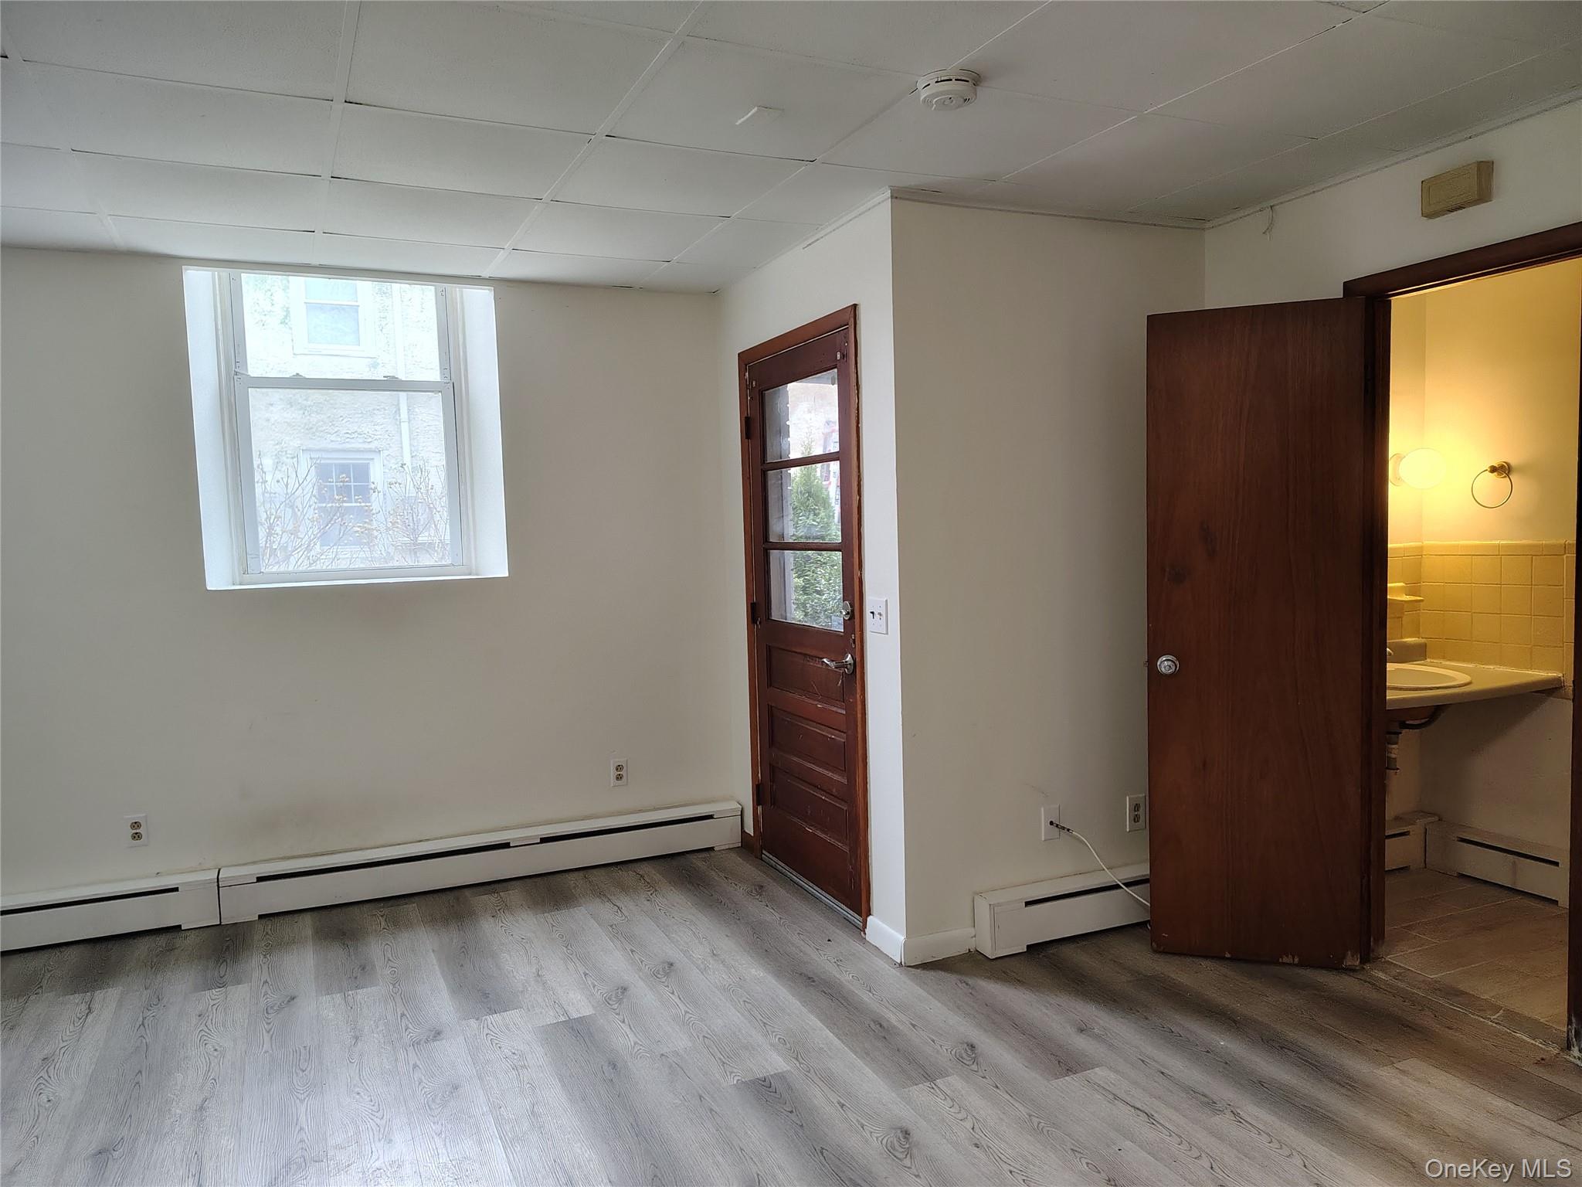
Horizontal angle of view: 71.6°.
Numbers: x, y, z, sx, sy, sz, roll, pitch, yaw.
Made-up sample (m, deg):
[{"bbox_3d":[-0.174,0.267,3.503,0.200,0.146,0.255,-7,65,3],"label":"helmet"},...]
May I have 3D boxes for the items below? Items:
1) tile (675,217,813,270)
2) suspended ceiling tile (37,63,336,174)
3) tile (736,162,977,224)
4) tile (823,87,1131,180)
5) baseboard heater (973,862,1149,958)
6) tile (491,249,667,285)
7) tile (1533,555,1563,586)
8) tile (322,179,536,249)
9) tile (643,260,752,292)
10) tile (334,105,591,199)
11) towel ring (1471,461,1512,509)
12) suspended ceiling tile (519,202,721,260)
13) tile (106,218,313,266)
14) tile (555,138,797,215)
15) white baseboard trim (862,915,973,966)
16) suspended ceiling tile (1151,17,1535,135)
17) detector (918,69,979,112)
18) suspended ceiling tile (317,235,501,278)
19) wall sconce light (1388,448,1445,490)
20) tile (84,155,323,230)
[{"bbox_3d":[-0.161,-1.248,3.904,0.332,0.020,0.598,-3,4,-25],"label":"tile"},{"bbox_3d":[-1.439,-1.135,2.650,0.603,0.018,0.600,-3,4,-25],"label":"suspended ceiling tile"},{"bbox_3d":[0.208,-1.227,3.417,0.588,0.020,0.598,-3,4,-25],"label":"tile"},{"bbox_3d":[0.470,-1.199,2.879,0.606,0.020,0.598,-3,4,-25],"label":"tile"},{"bbox_3d":[1.063,1.054,3.751,0.967,0.177,0.090,-3,4,-25],"label":"baseboard heater"},{"bbox_3d":[-0.823,-1.252,4.209,0.603,0.018,0.480,-3,4,-25],"label":"tile"},{"bbox_3d":[2.691,-0.078,3.905,0.008,0.108,0.108,-3,4,-25],"label":"tile"},{"bbox_3d":[-1.141,-1.191,3.448,0.606,0.020,0.598,-3,4,-25],"label":"tile"},{"bbox_3d":[-0.393,-1.274,4.415,0.344,0.020,0.526,-3,4,-25],"label":"tile"},{"bbox_3d":[-0.885,-1.163,2.909,0.603,0.018,0.600,-3,4,-25],"label":"tile"},{"bbox_3d":[2.562,-0.392,3.985,0.075,0.171,0.150,-3,4,-25],"label":"towel ring"},{"bbox_3d":[-0.589,-1.223,3.705,0.606,0.020,0.598,-3,4,-25],"label":"suspended ceiling tile"},{"bbox_3d":[-1.929,-1.188,3.690,0.603,0.018,0.480,-3,4,-25],"label":"tile"},{"bbox_3d":[-0.336,-1.195,3.164,0.606,0.020,0.598,-3,4,-25],"label":"tile"},{"bbox_3d":[0.430,1.127,3.654,0.270,0.076,0.270,-3,4,-25],"label":"white baseboard trim"},{"bbox_3d":[1.288,-1.212,2.595,0.603,0.018,0.600,-3,4,-25],"label":"suspended ceiling tile"},{"bbox_3d":[0.361,-1.144,2.502,0.145,0.042,0.145,-2,4,0],"label":"detector"},{"bbox_3d":[-1.376,-1.220,3.950,0.603,0.018,0.480,-3,4,-25],"label":"suspended ceiling tile"},{"bbox_3d":[2.386,-0.469,4.160,0.154,0.154,0.182,-3,4,-25],"label":"wall sconce light"},{"bbox_3d":[-1.696,-1.165,3.196,0.603,0.018,0.600,-3,4,-25],"label":"tile"}]

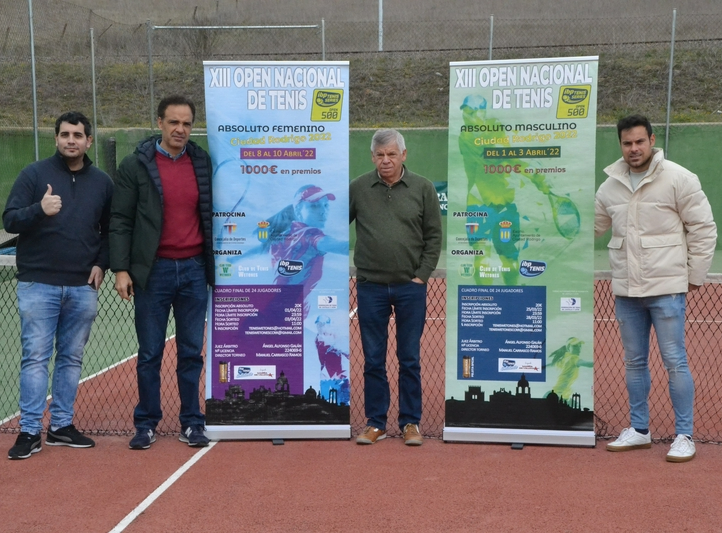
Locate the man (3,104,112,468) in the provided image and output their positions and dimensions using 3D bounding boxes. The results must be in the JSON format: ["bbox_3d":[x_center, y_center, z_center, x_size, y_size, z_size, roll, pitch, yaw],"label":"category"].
[{"bbox_3d":[-1.619,0.080,7.875,0.560,1.791,0.460,-1,4,-12],"label":"man"}]

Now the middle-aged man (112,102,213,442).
[{"bbox_3d":[-1.070,0.022,8.041,0.580,1.882,0.380,-1,4,-8],"label":"middle-aged man"}]

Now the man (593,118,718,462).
[{"bbox_3d":[1.534,0.096,7.802,0.660,1.767,0.450,2,4,22],"label":"man"}]

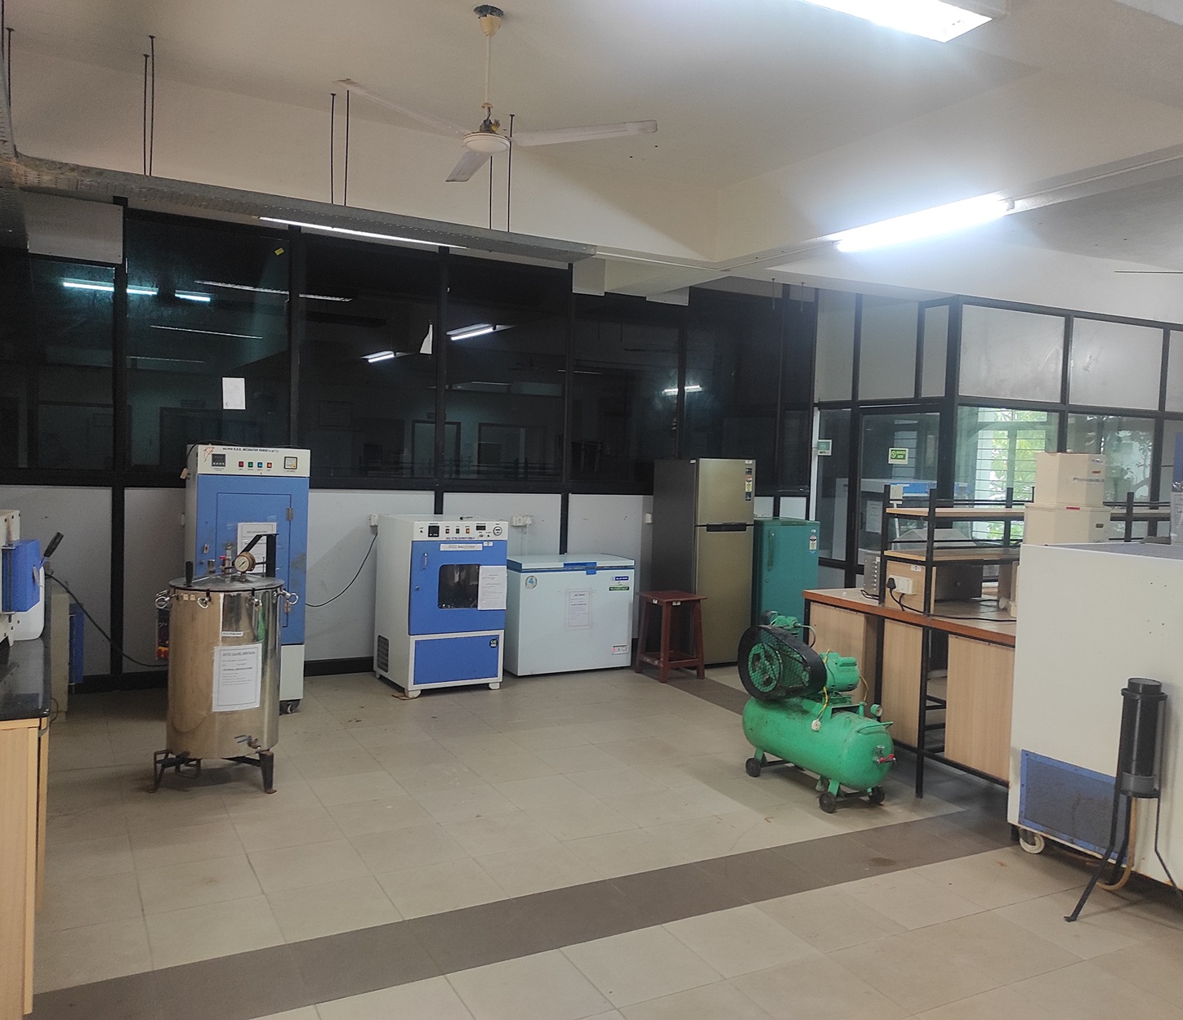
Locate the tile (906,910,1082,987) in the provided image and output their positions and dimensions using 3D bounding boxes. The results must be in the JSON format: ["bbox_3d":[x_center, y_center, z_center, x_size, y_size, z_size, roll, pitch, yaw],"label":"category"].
[{"bbox_3d":[1.408,1.508,3.406,0.400,0.010,0.400,0,4,-28],"label":"tile"}]

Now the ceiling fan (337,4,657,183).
[{"bbox_3d":[-0.419,-1.715,3.934,1.280,0.590,1.220,1,3,-18],"label":"ceiling fan"}]

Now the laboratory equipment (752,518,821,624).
[{"bbox_3d":[1.504,0.644,8.386,0.556,1.149,0.620,0,4,-23],"label":"laboratory equipment"}]

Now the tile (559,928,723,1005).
[{"bbox_3d":[0.163,1.477,3.189,0.400,0.010,0.400,0,4,-28],"label":"tile"}]

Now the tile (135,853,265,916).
[{"bbox_3d":[-1.462,1.396,3.678,0.400,0.010,0.396,0,4,-28],"label":"tile"}]

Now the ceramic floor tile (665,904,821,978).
[{"bbox_3d":[0.511,1.469,3.356,0.400,0.010,0.400,0,3,-28],"label":"ceramic floor tile"}]

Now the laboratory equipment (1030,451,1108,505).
[{"bbox_3d":[2.333,-0.145,4.805,0.292,0.244,0.292,0,3,-28],"label":"laboratory equipment"}]

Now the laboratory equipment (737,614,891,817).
[{"bbox_3d":[1.129,0.989,4.926,0.430,0.840,0.890,0,4,-28],"label":"laboratory equipment"}]

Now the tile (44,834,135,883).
[{"bbox_3d":[-2.002,1.369,3.836,0.400,0.010,0.400,0,4,-28],"label":"tile"}]

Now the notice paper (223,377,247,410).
[{"bbox_3d":[-2.379,-0.774,6.558,0.140,0.208,0.002,0,4,-28],"label":"notice paper"}]

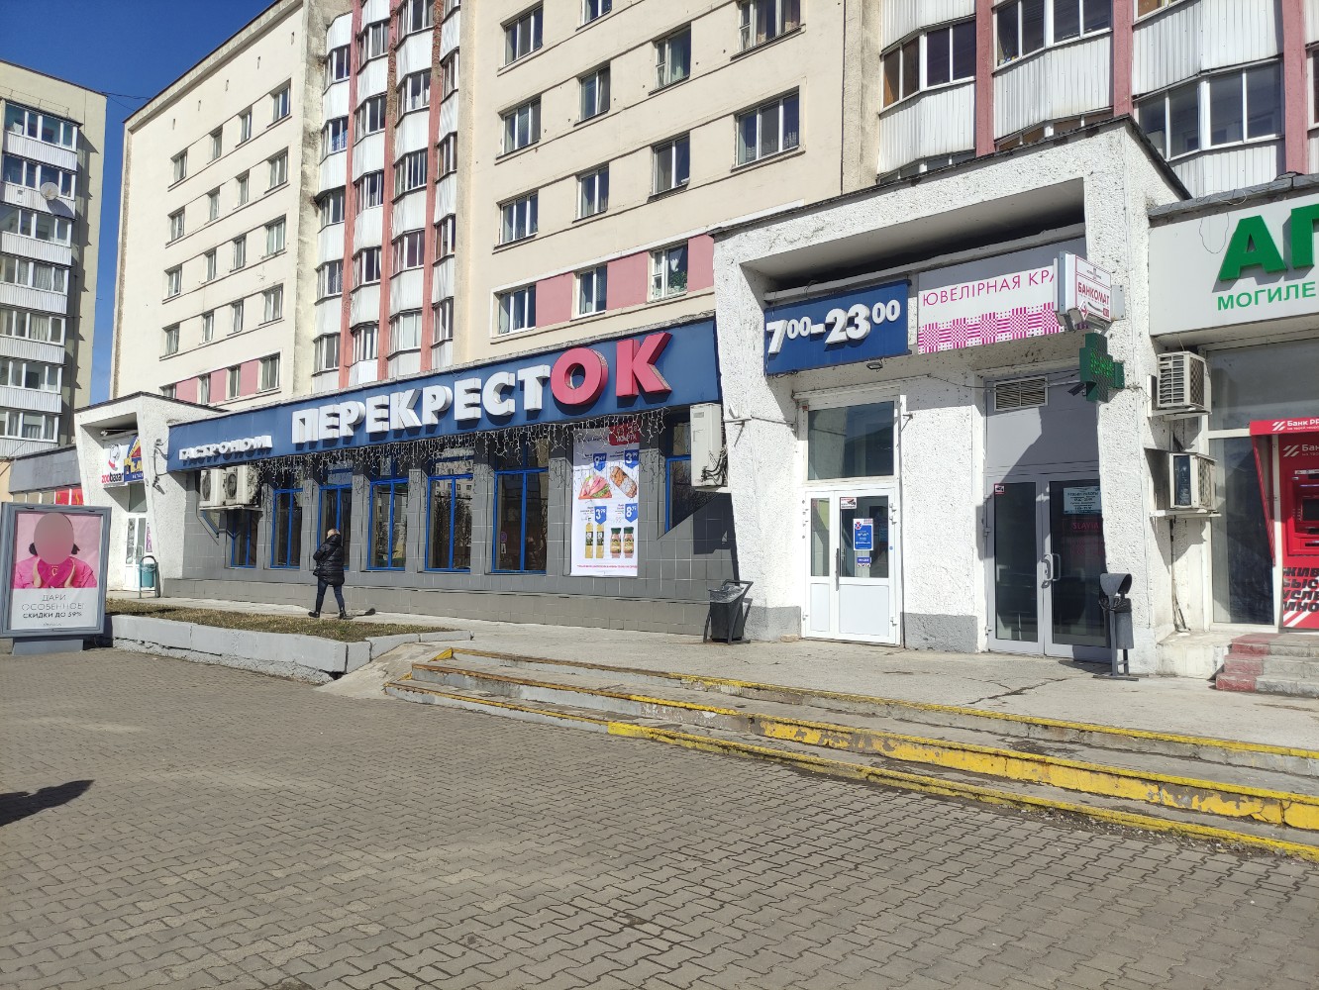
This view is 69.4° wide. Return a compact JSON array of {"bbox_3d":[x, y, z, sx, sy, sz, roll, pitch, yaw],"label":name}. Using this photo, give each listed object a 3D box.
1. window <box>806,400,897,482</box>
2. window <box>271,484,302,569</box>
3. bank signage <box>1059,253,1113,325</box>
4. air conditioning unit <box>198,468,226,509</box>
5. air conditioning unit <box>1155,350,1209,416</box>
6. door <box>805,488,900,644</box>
[{"bbox_3d":[2.744,-0.762,13.725,1.413,1.036,0.115,-3,-6,42],"label":"window"},{"bbox_3d":[-9.404,0.869,24.273,1.720,2.050,0.120,-3,-6,41],"label":"window"},{"bbox_3d":[4.172,-1.990,9.350,0.745,0.497,0.181,5,-6,-42],"label":"bank signage"},{"bbox_3d":[-12.187,-0.187,26.213,1.060,0.980,0.340,-3,-6,41],"label":"air conditioning unit"},{"bbox_3d":[5.576,-1.150,10.125,0.300,0.560,0.840,-3,-6,42],"label":"air conditioning unit"},{"bbox_3d":[2.776,1.011,13.891,1.570,2.210,0.100,-3,-6,42],"label":"door"}]

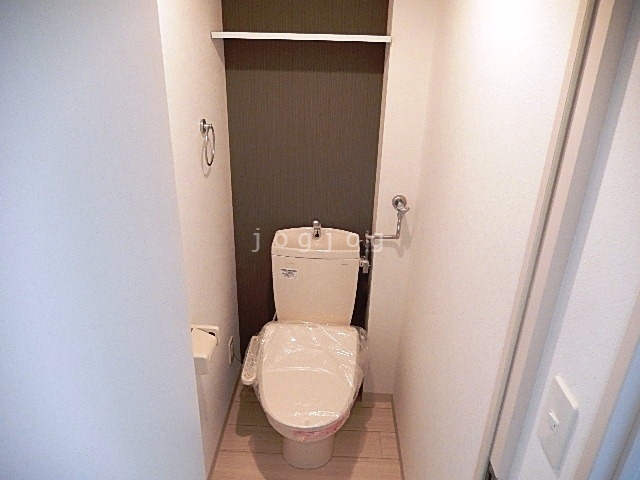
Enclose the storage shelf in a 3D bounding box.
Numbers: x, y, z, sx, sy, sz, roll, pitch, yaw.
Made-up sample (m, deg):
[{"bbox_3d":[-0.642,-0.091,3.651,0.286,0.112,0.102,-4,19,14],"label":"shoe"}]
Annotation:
[{"bbox_3d":[-0.063,-0.770,1.755,0.653,0.021,0.175,2,24,2],"label":"storage shelf"}]

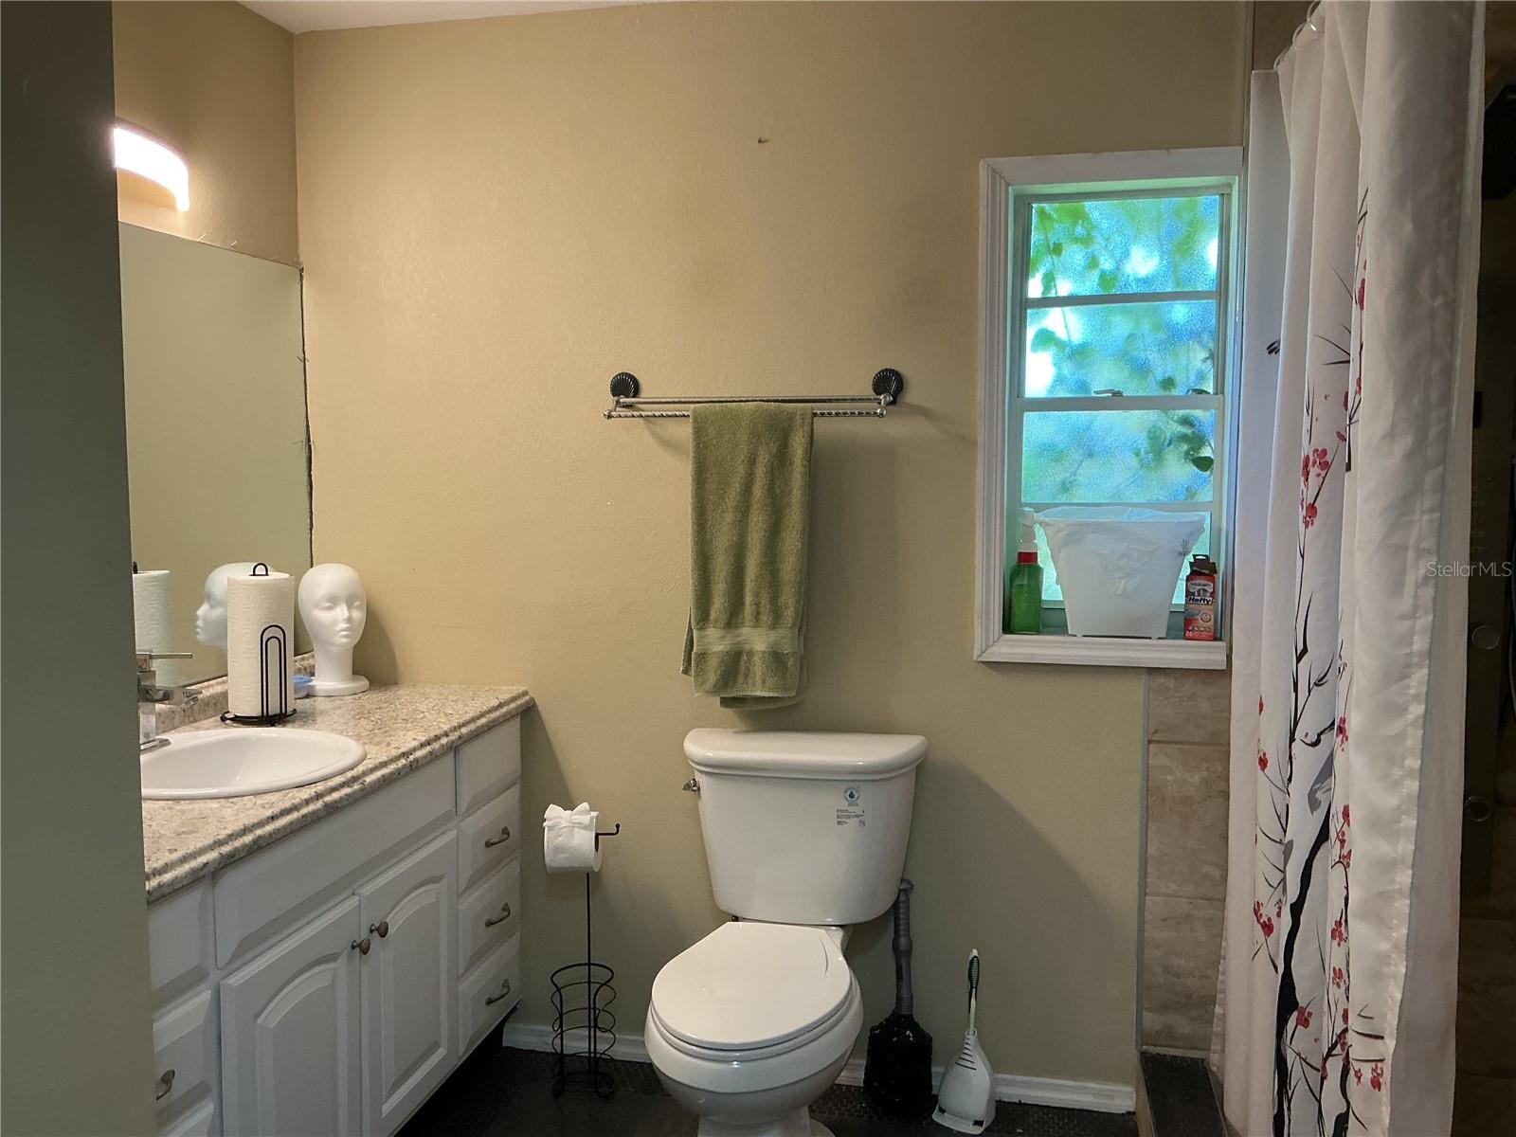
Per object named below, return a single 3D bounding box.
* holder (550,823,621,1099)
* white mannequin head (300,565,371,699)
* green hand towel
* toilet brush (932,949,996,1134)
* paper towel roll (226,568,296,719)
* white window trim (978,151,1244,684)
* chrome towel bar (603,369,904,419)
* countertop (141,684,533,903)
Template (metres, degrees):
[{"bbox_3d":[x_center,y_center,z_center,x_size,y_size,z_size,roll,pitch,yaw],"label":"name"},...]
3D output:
[{"bbox_3d":[-0.375,0.837,2.753,0.167,0.590,0.145,1,5,12],"label":"holder"},{"bbox_3d":[-0.944,0.130,2.834,0.169,0.280,0.206,-3,6,-29],"label":"white mannequin head"},{"bbox_3d":[-0.022,-0.024,2.641,0.276,0.634,0.065,1,5,12],"label":"green hand towel"},{"bbox_3d":[0.438,0.963,2.638,0.120,0.356,0.105,3,6,34],"label":"toilet brush"},{"bbox_3d":[-1.002,0.143,2.541,0.159,0.305,0.159,-2,5,-18],"label":"paper towel roll"},{"bbox_3d":[0.695,-0.308,2.549,0.499,1.027,0.065,1,5,12],"label":"white window trim"},{"bbox_3d":[-0.023,-0.364,2.647,0.641,0.099,0.110,1,5,12],"label":"chrome towel bar"},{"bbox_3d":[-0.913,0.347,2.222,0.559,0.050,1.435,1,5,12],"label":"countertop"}]

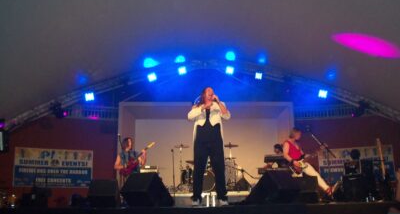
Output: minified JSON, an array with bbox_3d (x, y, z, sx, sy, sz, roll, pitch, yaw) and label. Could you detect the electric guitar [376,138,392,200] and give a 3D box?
[{"bbox_3d":[3.211,1.070,6.837,0.300,1.060,0.080,-7,-18,7],"label":"electric guitar"}]

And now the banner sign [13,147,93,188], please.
[{"bbox_3d":[-4.561,1.893,12.192,2.320,1.200,0.030,3,-14,-11],"label":"banner sign"}]

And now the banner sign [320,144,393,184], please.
[{"bbox_3d":[4.501,1.662,11.300,1.950,1.000,0.030,-6,-14,24],"label":"banner sign"}]

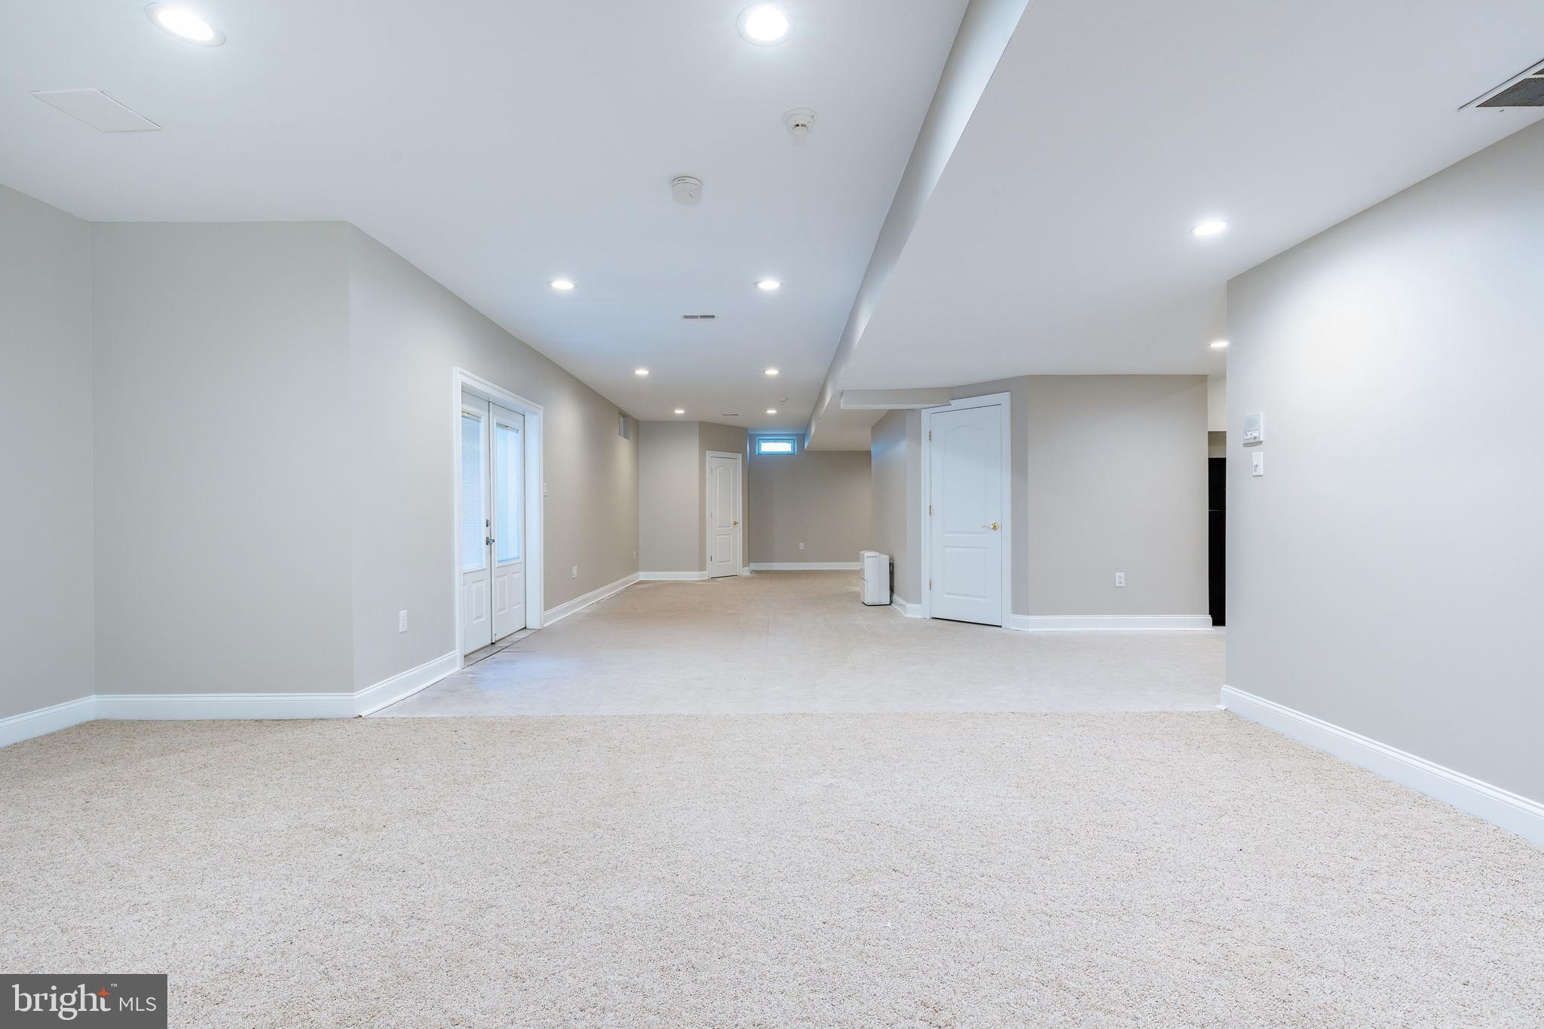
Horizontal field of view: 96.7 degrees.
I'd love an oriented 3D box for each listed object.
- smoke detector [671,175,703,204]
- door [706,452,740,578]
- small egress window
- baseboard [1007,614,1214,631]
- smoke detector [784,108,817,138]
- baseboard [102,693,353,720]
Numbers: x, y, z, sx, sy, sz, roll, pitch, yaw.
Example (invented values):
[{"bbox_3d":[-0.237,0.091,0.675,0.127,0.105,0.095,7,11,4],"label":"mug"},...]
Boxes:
[{"bbox_3d":[-0.383,-1.473,3.114,0.142,0.052,0.142,0,0,0],"label":"smoke detector"},{"bbox_3d":[-0.790,0.020,11.500,0.730,2.080,0.050,0,0,-45],"label":"door"},{"bbox_3d":[0.092,-1.280,12.850,0.760,0.360,0.080,0,0,0],"label":"small egress window"},{"bbox_3d":[3.140,0.993,6.285,1.780,0.134,0.020,0,0,0],"label":"baseboard"},{"bbox_3d":[0.110,-1.472,2.595,0.125,0.055,0.125,0,0,0],"label":"smoke detector"},{"bbox_3d":[-2.815,0.990,3.535,1.340,0.130,0.018,0,0,0],"label":"baseboard"}]

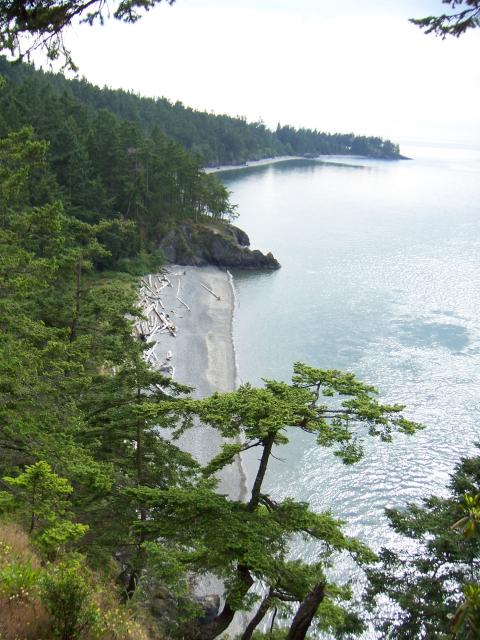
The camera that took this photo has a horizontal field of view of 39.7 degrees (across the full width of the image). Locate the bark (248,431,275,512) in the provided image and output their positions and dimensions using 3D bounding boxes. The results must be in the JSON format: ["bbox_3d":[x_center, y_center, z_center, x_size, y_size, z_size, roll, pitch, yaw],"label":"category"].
[{"bbox_3d":[0.404,2.785,12.185,0.183,1.606,0.183,12,14,-3],"label":"bark"}]

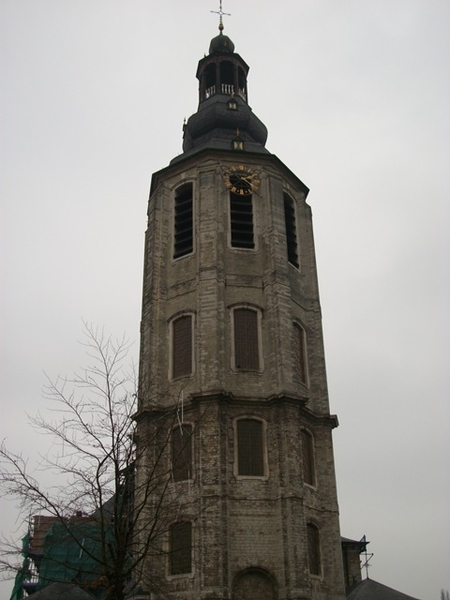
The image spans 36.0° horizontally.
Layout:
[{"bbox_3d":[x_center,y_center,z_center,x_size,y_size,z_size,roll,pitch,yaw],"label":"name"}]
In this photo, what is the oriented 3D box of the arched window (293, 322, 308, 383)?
[{"bbox_3d":[3.873,2.786,36.582,0.300,3.383,1.294,-19,-33,30],"label":"arched window"}]

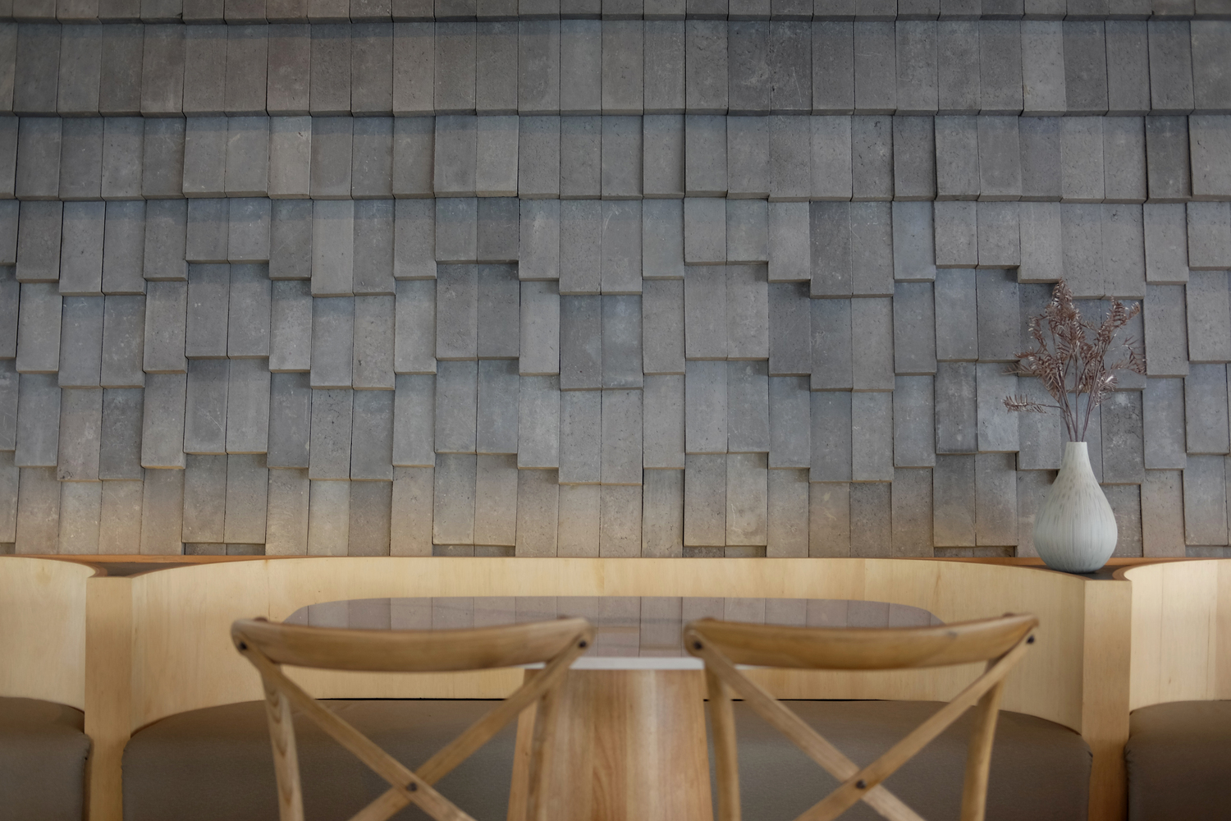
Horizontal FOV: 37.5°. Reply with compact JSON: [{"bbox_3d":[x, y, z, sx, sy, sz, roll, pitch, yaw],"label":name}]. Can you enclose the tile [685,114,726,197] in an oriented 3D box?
[{"bbox_3d":[0.213,-0.599,4.256,0.098,0.186,0.050,0,-7,1],"label":"tile"}]

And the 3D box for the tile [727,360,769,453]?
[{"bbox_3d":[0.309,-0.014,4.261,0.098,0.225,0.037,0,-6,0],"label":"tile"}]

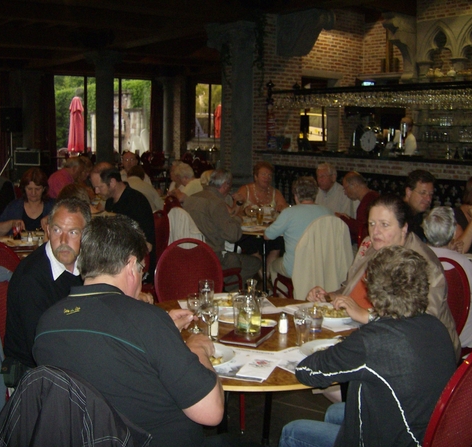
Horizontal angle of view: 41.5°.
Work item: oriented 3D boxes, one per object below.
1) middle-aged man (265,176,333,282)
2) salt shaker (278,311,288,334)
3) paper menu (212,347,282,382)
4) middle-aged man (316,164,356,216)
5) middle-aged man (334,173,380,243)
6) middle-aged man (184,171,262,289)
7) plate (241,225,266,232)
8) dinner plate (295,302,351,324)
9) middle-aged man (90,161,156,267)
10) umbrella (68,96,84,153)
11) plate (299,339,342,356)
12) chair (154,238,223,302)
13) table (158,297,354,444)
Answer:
[{"bbox_3d":[0.486,0.230,4.800,0.560,1.194,0.800,-3,9,-30],"label":"middle-aged man"},{"bbox_3d":[0.194,0.403,2.515,0.038,0.079,0.038,1,8,0],"label":"salt shaker"},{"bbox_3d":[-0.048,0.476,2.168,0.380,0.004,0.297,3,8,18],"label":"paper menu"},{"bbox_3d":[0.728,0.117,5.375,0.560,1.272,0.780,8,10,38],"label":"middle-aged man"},{"bbox_3d":[0.947,0.182,5.516,0.820,1.270,0.520,3,7,13],"label":"middle-aged man"},{"bbox_3d":[-0.103,0.169,5.395,0.550,1.290,0.820,8,10,42],"label":"middle-aged man"},{"bbox_3d":[0.122,0.039,4.884,0.240,0.025,0.240,1,8,0],"label":"plate"},{"bbox_3d":[0.418,0.390,2.690,0.265,0.055,0.265,1,7,0],"label":"dinner plate"},{"bbox_3d":[-0.914,0.197,4.684,0.800,1.219,0.560,3,8,11],"label":"middle-aged man"},{"bbox_3d":[-4.388,-2.249,17.169,0.430,2.462,0.430,2,8,0],"label":"umbrella"},{"bbox_3d":[0.358,0.471,2.237,0.257,0.032,0.257,1,8,0],"label":"plate"},{"bbox_3d":[-0.211,0.586,3.454,0.440,0.940,0.560,-1,8,-17],"label":"chair"},{"bbox_3d":[0.029,0.806,2.563,1.160,0.750,1.160,1,7,0],"label":"table"}]

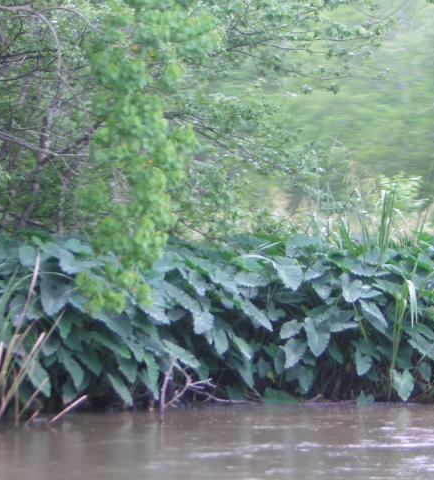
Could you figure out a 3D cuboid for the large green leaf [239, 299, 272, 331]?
[{"bbox_3d":[0.301,0.582,15.600,0.177,0.070,0.372,-19,57,-40],"label":"large green leaf"}]

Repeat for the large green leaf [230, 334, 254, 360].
[{"bbox_3d":[0.201,0.883,16.400,0.197,0.214,0.130,0,0,-14],"label":"large green leaf"}]

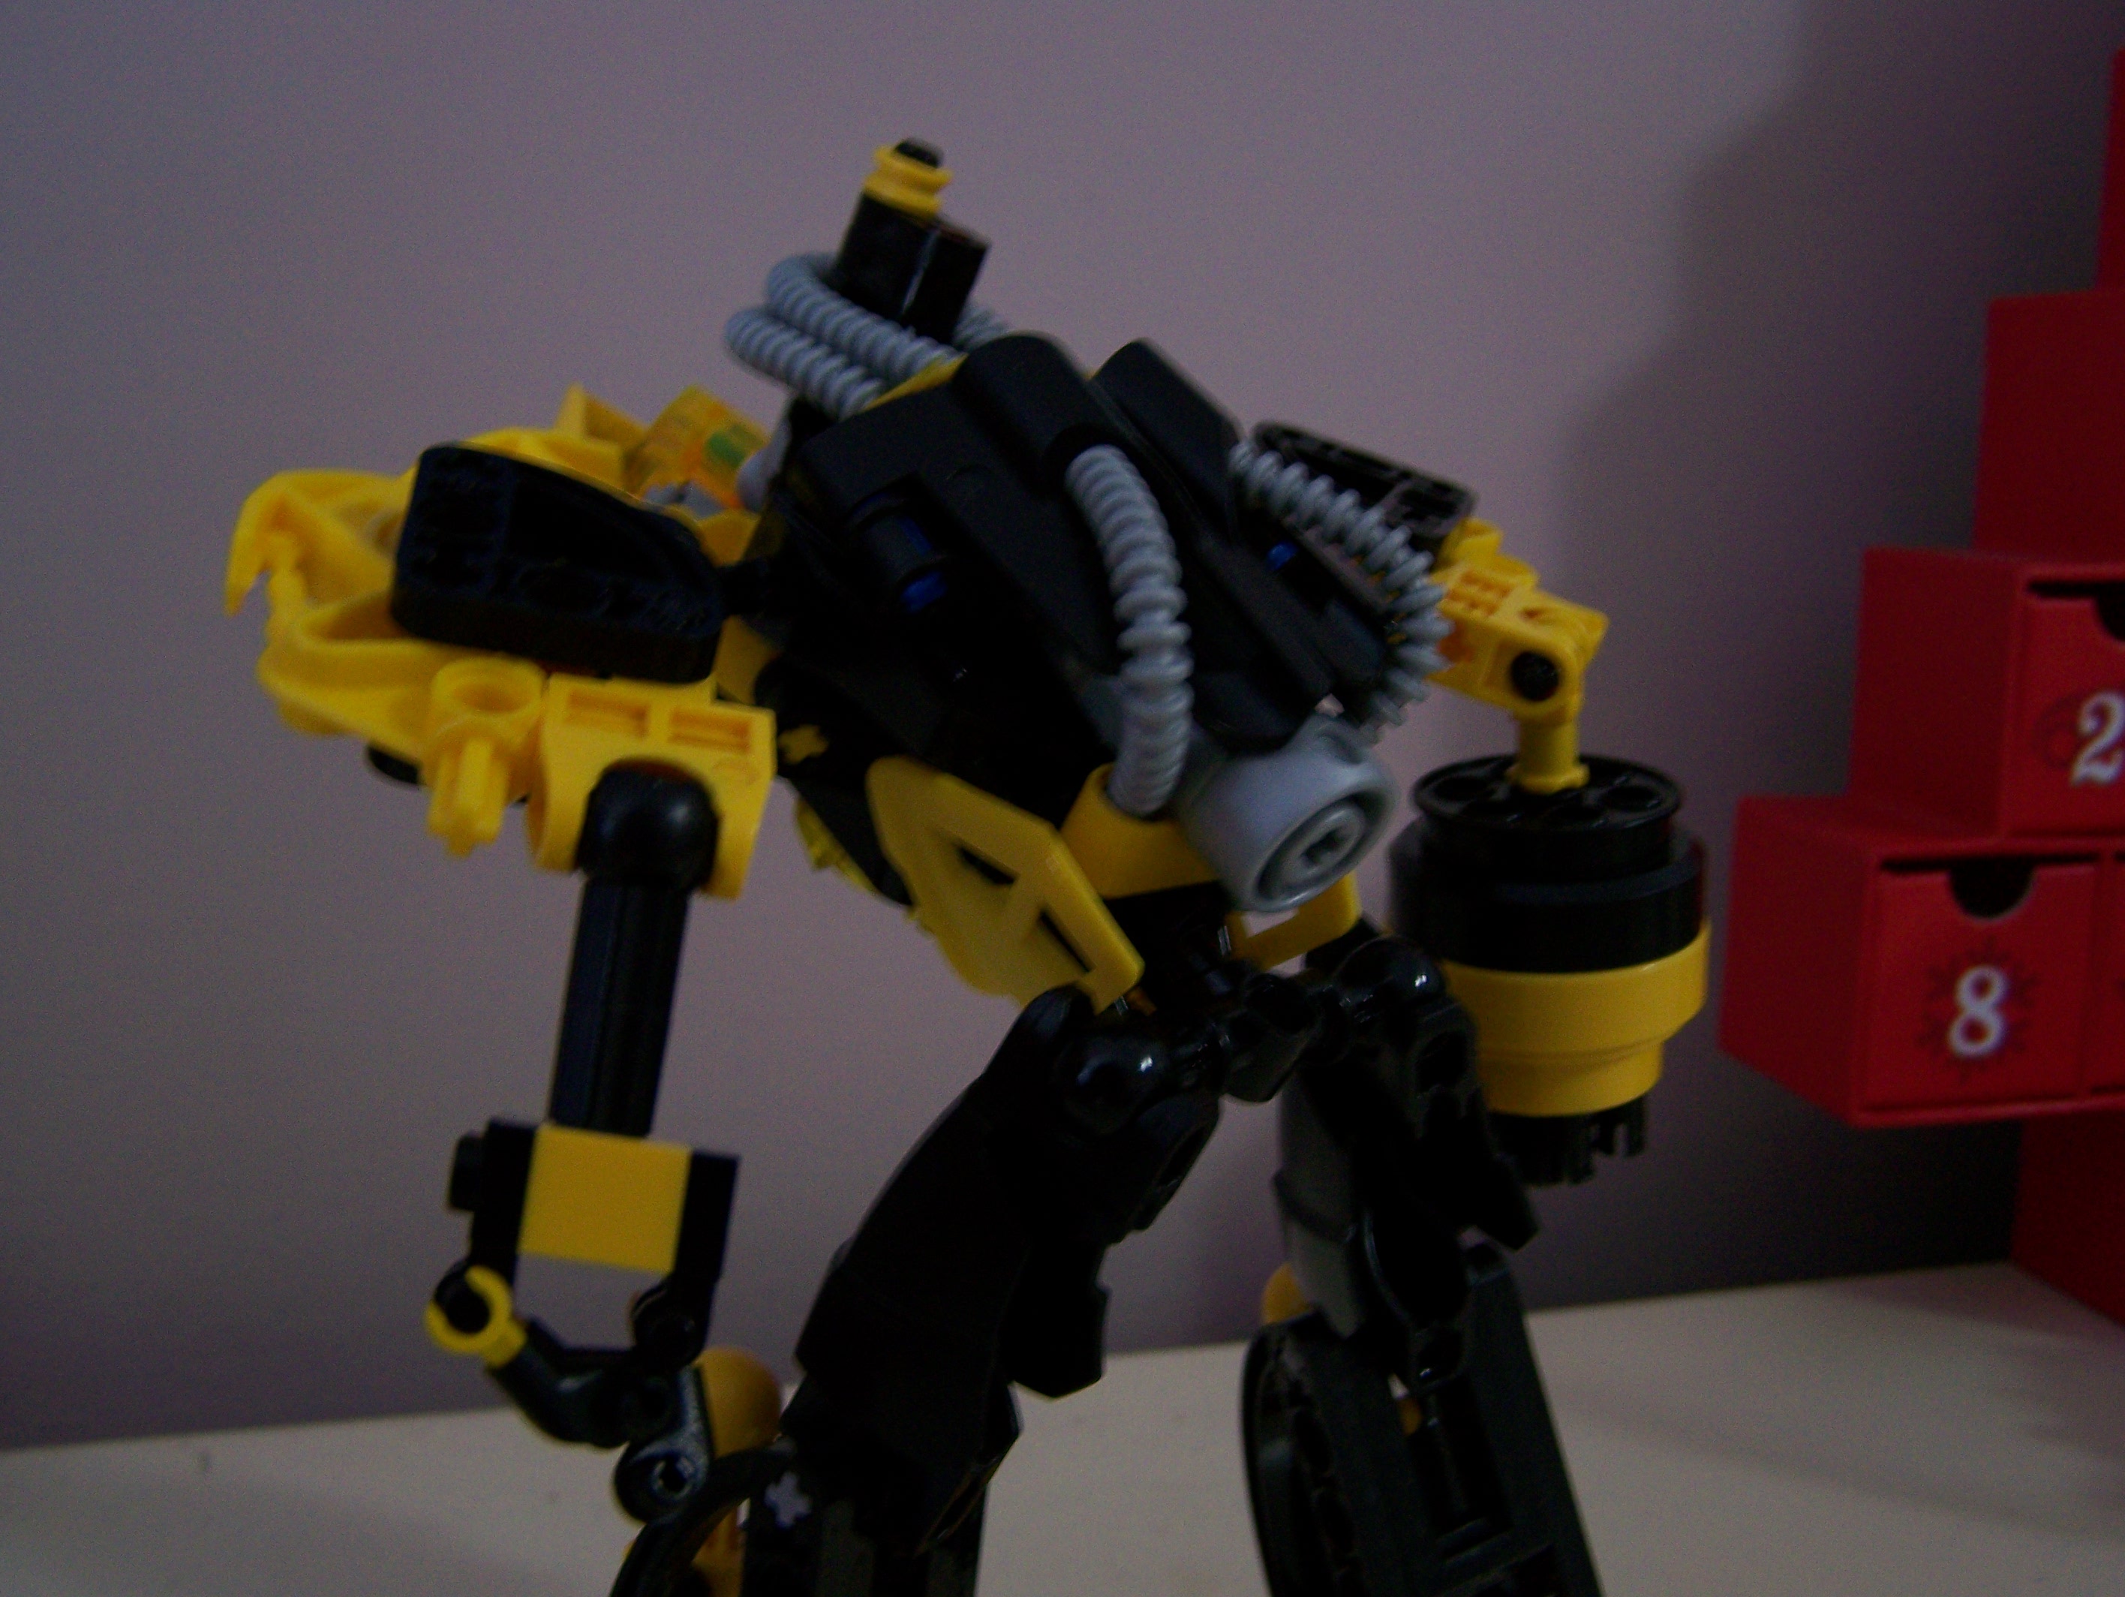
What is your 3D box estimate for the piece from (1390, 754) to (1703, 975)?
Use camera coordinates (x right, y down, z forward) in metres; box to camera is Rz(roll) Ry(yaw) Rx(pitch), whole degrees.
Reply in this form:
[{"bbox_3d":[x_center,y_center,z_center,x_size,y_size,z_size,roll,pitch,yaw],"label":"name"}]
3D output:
[{"bbox_3d":[0.046,0.006,0.223,0.030,0.013,0.030,-3,16,0],"label":"piece"}]

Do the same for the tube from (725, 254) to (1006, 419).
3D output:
[{"bbox_3d":[-0.019,-0.044,0.223,0.025,0.013,0.018,19,13,0],"label":"tube"}]

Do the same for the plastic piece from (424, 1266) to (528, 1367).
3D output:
[{"bbox_3d":[-0.038,0.033,0.149,0.006,0.005,0.004,45,4,0],"label":"plastic piece"}]

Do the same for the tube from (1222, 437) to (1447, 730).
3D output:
[{"bbox_3d":[0.024,-0.018,0.197,0.009,0.026,0.015,-25,0,-34],"label":"tube"}]

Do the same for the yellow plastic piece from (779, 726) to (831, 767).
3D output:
[{"bbox_3d":[-0.024,-0.005,0.217,0.005,0.005,0.005,21,0,18],"label":"yellow plastic piece"}]

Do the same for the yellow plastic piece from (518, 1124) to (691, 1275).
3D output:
[{"bbox_3d":[-0.029,0.026,0.149,0.010,0.008,0.008,9,-6,-1],"label":"yellow plastic piece"}]

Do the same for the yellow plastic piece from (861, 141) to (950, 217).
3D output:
[{"bbox_3d":[-0.015,-0.059,0.225,0.007,0.004,0.007,19,13,0],"label":"yellow plastic piece"}]

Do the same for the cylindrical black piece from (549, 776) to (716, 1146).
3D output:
[{"bbox_3d":[-0.028,0.010,0.150,0.009,0.025,0.009,9,-5,0],"label":"cylindrical black piece"}]

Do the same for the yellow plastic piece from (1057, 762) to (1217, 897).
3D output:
[{"bbox_3d":[0.005,0.003,0.166,0.013,0.009,0.011,10,9,-14],"label":"yellow plastic piece"}]

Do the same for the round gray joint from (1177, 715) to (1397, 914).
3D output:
[{"bbox_3d":[0.017,0.001,0.180,0.012,0.016,0.015,49,31,19],"label":"round gray joint"}]

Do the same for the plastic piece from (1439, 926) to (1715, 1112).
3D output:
[{"bbox_3d":[0.047,0.020,0.227,0.031,0.017,0.031,-3,16,0],"label":"plastic piece"}]

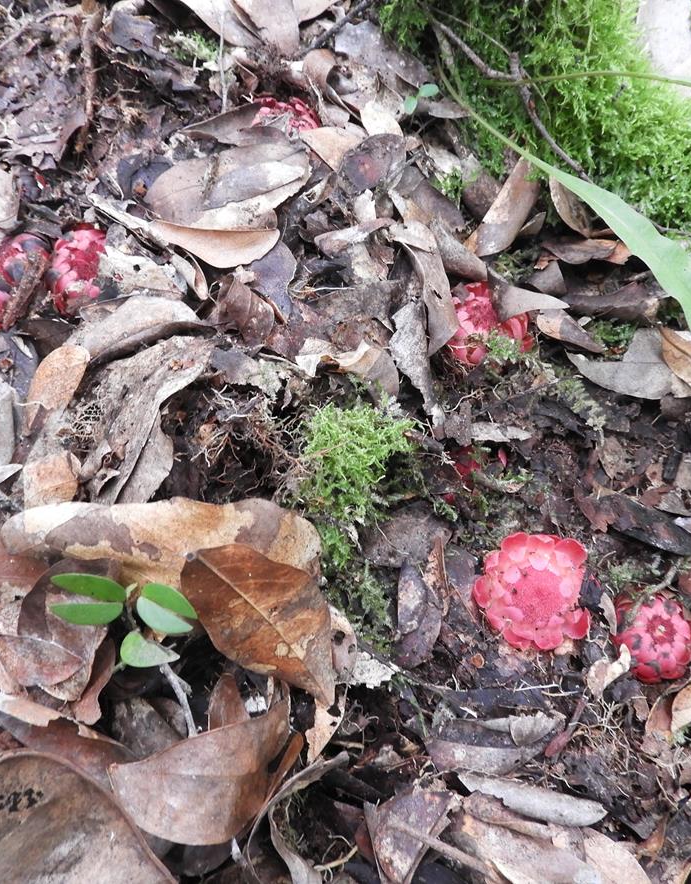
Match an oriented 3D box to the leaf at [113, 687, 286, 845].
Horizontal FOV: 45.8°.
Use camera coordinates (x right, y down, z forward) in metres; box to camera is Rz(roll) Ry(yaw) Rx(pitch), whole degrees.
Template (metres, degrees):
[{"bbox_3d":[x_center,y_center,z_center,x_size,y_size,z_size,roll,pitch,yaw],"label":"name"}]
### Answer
[{"bbox_3d":[-0.063,0.145,0.356,0.078,0.030,0.053,-7,72,-2],"label":"leaf"}]

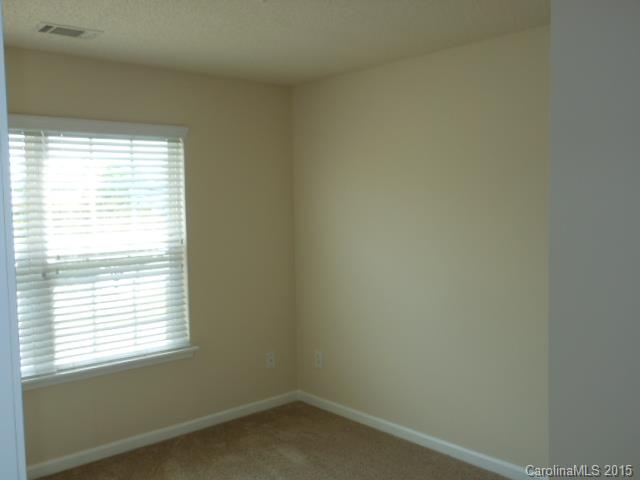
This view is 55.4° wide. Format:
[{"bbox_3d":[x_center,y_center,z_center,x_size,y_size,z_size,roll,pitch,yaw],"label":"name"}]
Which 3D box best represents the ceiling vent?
[{"bbox_3d":[-1.273,-1.048,3.090,0.310,0.020,0.200,-4,5,-41],"label":"ceiling vent"}]

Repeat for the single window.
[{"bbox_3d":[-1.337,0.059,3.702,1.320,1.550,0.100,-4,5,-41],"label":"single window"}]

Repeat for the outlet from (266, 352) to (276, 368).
[{"bbox_3d":[-0.361,0.908,4.596,0.073,0.117,0.014,-4,5,-41],"label":"outlet"}]

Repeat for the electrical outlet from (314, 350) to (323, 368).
[{"bbox_3d":[-0.016,0.903,4.579,0.014,0.117,0.073,-4,5,-41],"label":"electrical outlet"}]

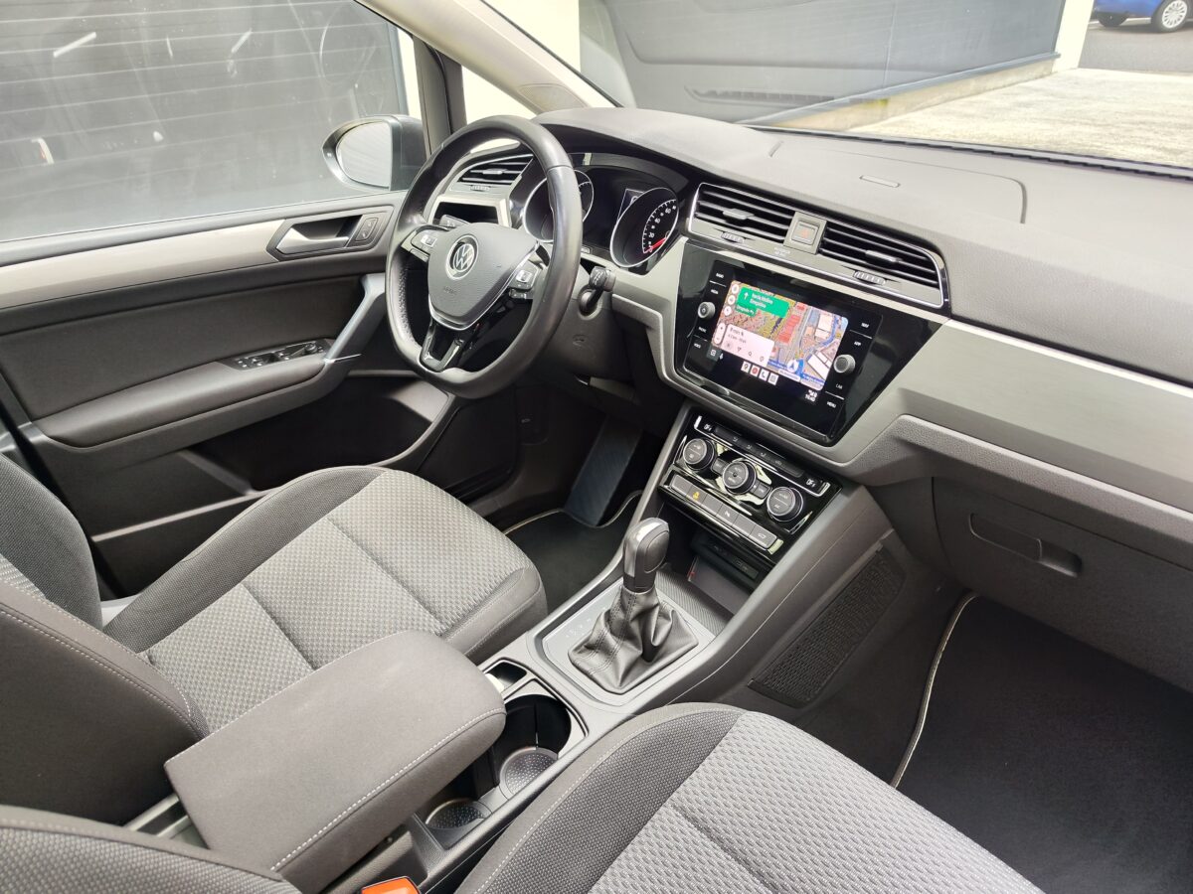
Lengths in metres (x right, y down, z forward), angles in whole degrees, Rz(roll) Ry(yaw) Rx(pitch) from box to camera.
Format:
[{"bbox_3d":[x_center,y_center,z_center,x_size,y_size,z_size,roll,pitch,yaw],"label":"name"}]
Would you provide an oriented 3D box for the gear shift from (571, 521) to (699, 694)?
[{"bbox_3d":[0.046,0.175,0.965,0.130,0.192,0.100,-26,39,-33],"label":"gear shift"}]

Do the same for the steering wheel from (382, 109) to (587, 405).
[{"bbox_3d":[-0.151,-0.254,1.067,0.370,0.365,0.095,28,14,38],"label":"steering wheel"}]

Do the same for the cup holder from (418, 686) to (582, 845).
[{"bbox_3d":[-0.112,0.383,0.908,0.195,0.090,0.105,-26,39,-33],"label":"cup holder"}]

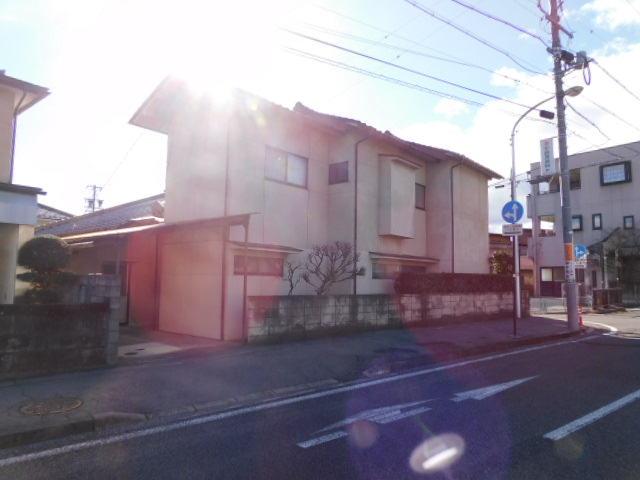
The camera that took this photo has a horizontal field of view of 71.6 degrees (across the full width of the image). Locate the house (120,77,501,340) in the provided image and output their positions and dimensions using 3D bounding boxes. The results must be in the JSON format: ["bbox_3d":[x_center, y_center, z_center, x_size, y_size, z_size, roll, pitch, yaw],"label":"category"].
[{"bbox_3d":[1.459,-0.799,16.080,6.050,7.250,14.000,-3,-5,39],"label":"house"}]

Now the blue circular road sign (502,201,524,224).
[{"bbox_3d":[5.290,-0.758,12.150,0.050,0.600,0.600,4,-5,-39],"label":"blue circular road sign"}]

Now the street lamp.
[{"bbox_3d":[8.231,-1.202,15.982,0.300,8.150,2.520,4,-5,-39],"label":"street lamp"}]

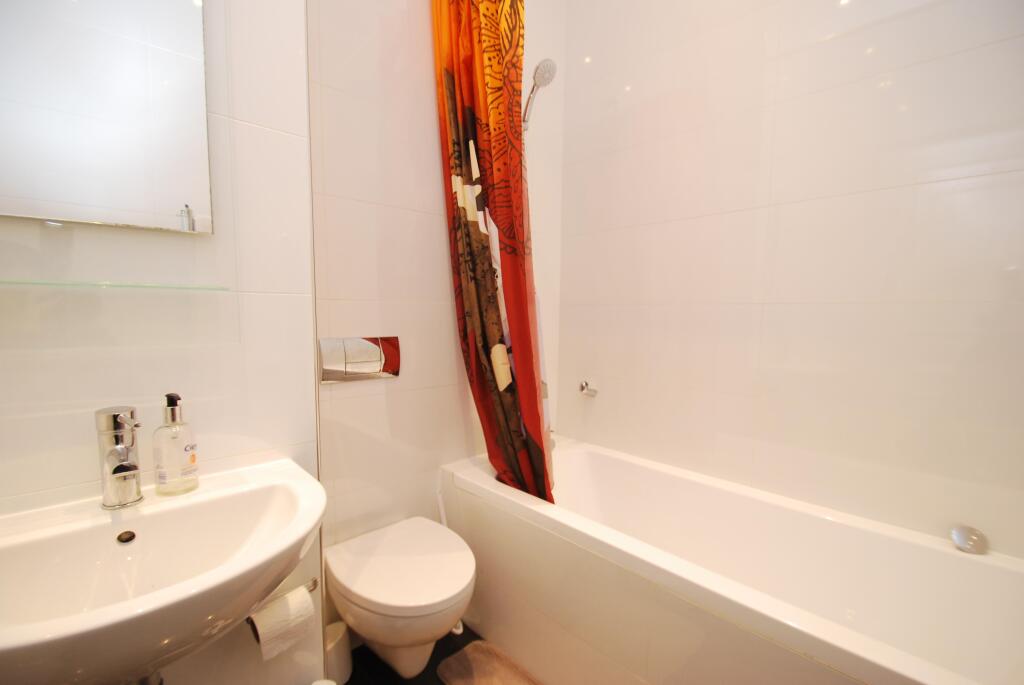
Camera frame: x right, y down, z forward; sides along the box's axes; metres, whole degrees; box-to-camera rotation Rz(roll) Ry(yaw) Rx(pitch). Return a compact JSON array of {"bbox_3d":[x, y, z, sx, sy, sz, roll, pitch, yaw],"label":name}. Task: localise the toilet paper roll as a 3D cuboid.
[{"bbox_3d":[-0.449,0.544,0.841,0.100,0.086,0.086,-4,6,-44],"label":"toilet paper roll"}]

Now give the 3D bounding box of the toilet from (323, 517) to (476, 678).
[{"bbox_3d":[-0.317,0.813,1.292,0.373,0.368,0.503,-4,6,-44],"label":"toilet"}]

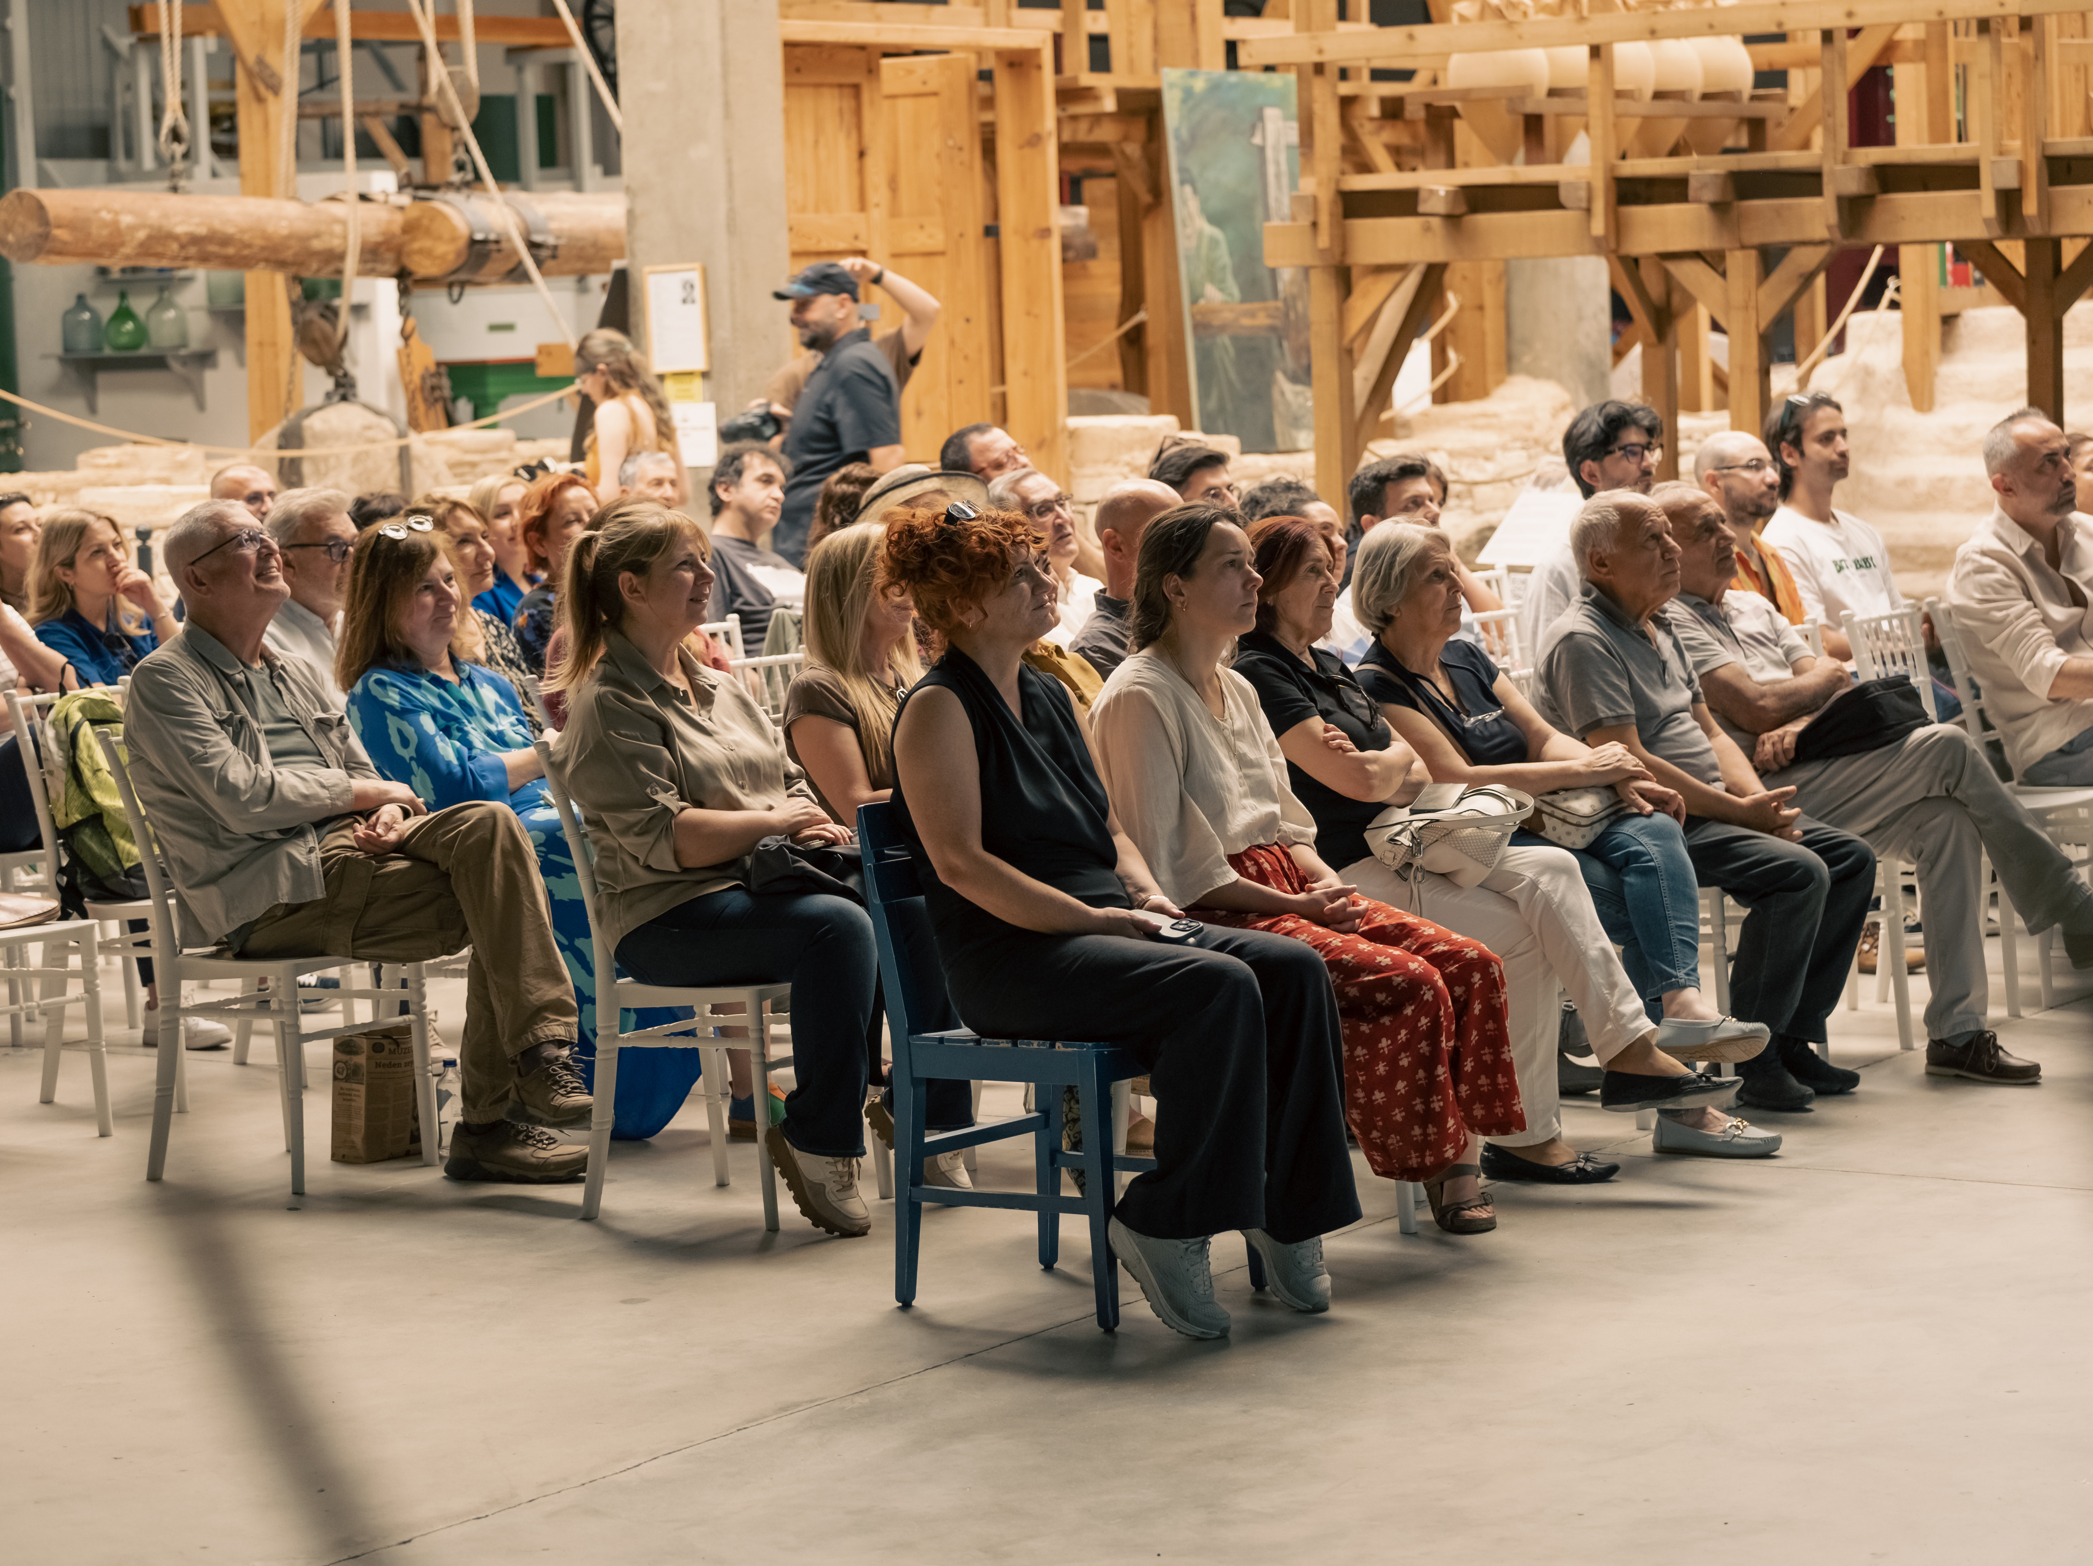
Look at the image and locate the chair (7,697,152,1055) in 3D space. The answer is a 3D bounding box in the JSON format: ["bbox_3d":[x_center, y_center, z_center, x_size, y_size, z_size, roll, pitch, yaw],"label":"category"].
[{"bbox_3d":[-2.002,0.243,11.013,0.520,0.914,0.415,2,7,34],"label":"chair"}]

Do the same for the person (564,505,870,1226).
[{"bbox_3d":[-0.553,0.153,9.269,0.760,1.333,0.520,2,6,33],"label":"person"}]

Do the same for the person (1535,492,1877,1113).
[{"bbox_3d":[1.331,0.021,10.014,0.700,1.250,0.520,1,6,33],"label":"person"}]

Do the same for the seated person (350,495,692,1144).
[{"bbox_3d":[-1.103,0.085,10.342,0.880,1.300,0.520,2,7,38],"label":"seated person"}]

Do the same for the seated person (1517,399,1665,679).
[{"bbox_3d":[1.480,-0.233,12.234,0.800,1.370,0.500,1,6,35],"label":"seated person"}]

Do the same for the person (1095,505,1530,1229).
[{"bbox_3d":[0.469,0.167,8.787,0.740,1.333,0.520,2,7,34],"label":"person"}]

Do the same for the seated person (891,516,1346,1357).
[{"bbox_3d":[0.080,0.208,8.031,0.740,1.330,0.500,1,6,37],"label":"seated person"}]

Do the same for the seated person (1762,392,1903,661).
[{"bbox_3d":[2.120,-0.341,13.184,0.800,1.370,0.500,1,6,38],"label":"seated person"}]

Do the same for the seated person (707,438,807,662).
[{"bbox_3d":[-0.644,-0.320,14.239,0.820,1.340,0.520,2,6,33],"label":"seated person"}]

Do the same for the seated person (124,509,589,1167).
[{"bbox_3d":[-1.376,0.118,9.762,1.000,1.360,0.540,2,7,36],"label":"seated person"}]

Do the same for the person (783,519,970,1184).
[{"bbox_3d":[-0.189,0.120,9.808,0.760,1.275,0.480,2,6,33],"label":"person"}]

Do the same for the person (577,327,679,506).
[{"bbox_3d":[-1.299,-0.583,15.574,0.380,1.690,0.450,1,6,32],"label":"person"}]

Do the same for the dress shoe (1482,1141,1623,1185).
[{"bbox_3d":[0.972,0.725,9.424,0.267,0.072,0.088,0,6,20],"label":"dress shoe"}]

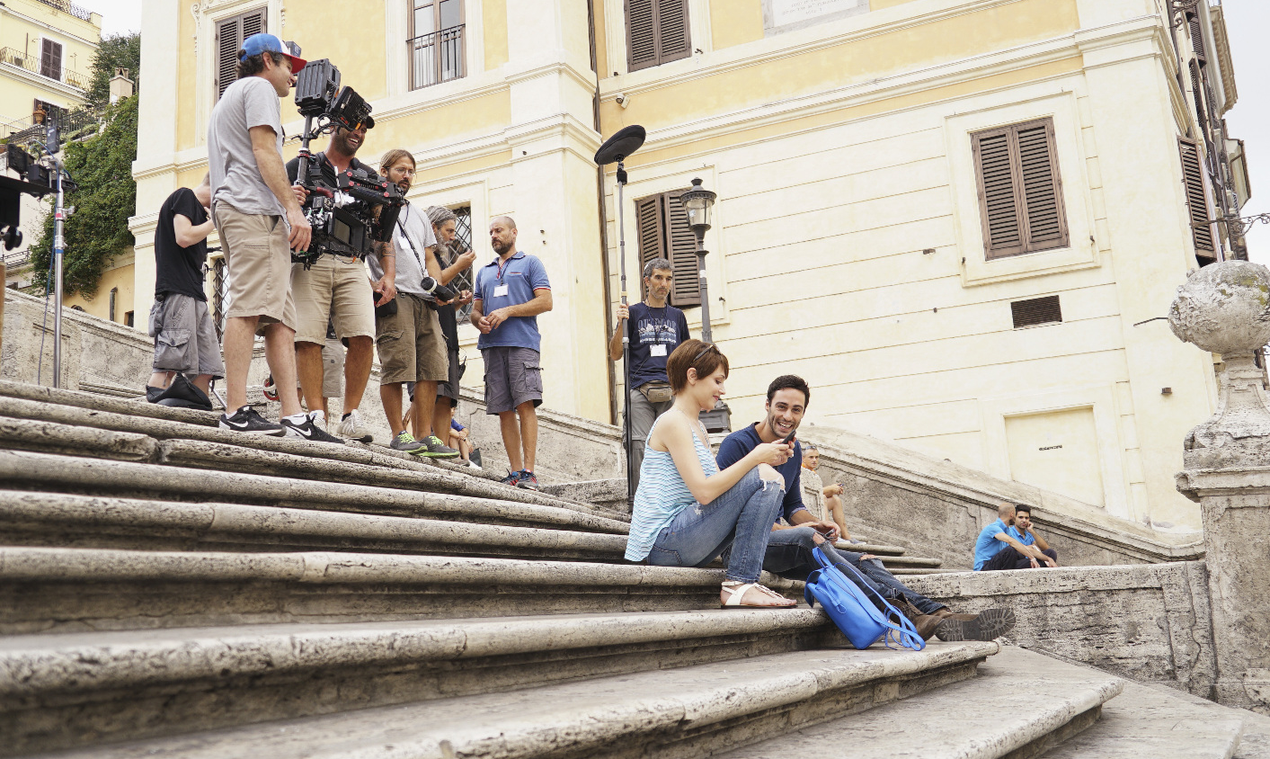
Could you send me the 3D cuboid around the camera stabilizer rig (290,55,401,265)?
[{"bbox_3d":[-1.496,-1.111,5.641,0.460,1.081,0.380,-11,-13,34],"label":"camera stabilizer rig"}]

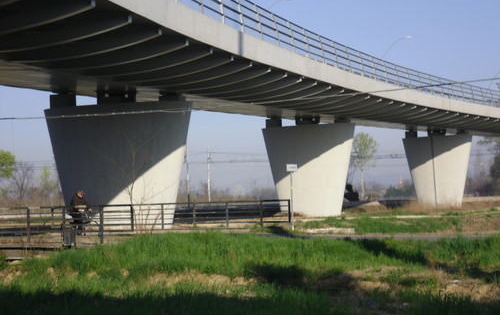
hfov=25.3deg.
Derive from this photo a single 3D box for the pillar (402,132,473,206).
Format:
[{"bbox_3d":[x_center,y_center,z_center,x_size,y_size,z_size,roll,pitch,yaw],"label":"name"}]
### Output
[{"bbox_3d":[17.922,1.439,105.736,6.850,6.630,2.000,-3,-2,30],"label":"pillar"}]

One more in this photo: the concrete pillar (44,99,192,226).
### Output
[{"bbox_3d":[-5.761,0.477,49.118,6.850,5.480,2.000,-2,-2,15],"label":"concrete pillar"}]

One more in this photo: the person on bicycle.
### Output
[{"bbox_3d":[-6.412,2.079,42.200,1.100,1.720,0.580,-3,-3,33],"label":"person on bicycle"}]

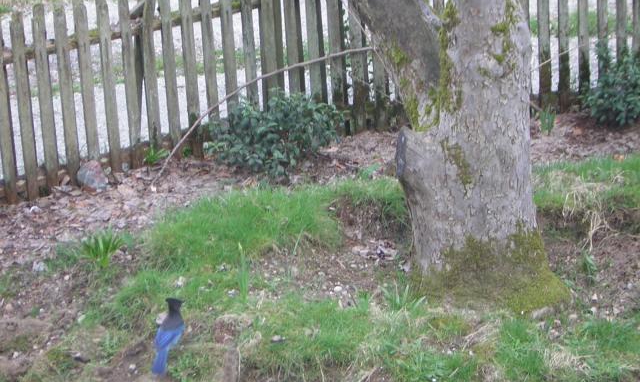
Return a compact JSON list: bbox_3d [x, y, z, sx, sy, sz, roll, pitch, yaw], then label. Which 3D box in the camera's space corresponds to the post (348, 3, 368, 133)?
[{"bbox_3d":[0.199,-0.734,10.198,0.070,0.879,0.030,2,14,17],"label":"post"}]

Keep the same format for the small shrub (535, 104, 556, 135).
[{"bbox_3d":[1.161,-0.364,10.300,0.110,0.140,0.110,-3,13,0],"label":"small shrub"}]

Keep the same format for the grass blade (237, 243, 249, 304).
[{"bbox_3d":[-0.287,0.306,7.400,0.040,0.220,0.035,-3,13,0],"label":"grass blade"}]

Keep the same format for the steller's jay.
[{"bbox_3d":[-0.514,0.488,6.750,0.095,0.200,0.210,2,14,17],"label":"steller's jay"}]

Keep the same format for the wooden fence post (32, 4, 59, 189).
[{"bbox_3d":[-1.377,-0.470,10.015,0.062,0.950,0.030,-17,22,-37],"label":"wooden fence post"}]

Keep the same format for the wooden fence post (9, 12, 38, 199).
[{"bbox_3d":[-1.406,-0.399,9.495,0.067,0.906,0.030,-6,14,-15],"label":"wooden fence post"}]

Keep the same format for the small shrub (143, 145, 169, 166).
[{"bbox_3d":[-0.858,-0.185,10.415,0.120,0.090,0.100,-17,22,-37],"label":"small shrub"}]

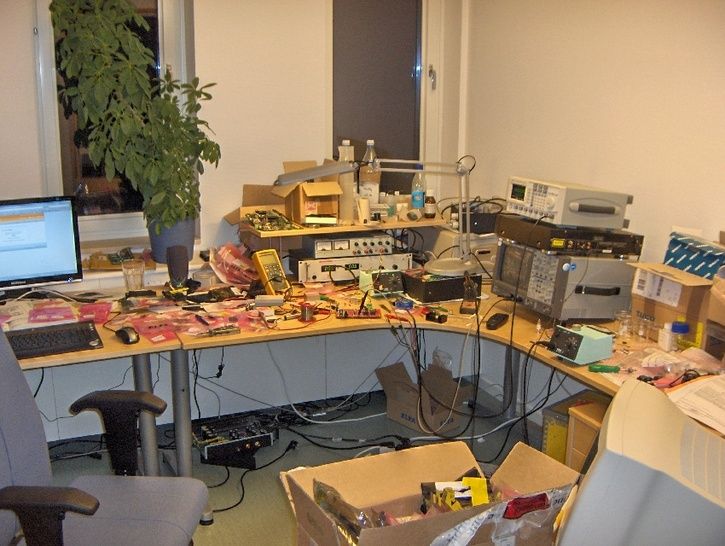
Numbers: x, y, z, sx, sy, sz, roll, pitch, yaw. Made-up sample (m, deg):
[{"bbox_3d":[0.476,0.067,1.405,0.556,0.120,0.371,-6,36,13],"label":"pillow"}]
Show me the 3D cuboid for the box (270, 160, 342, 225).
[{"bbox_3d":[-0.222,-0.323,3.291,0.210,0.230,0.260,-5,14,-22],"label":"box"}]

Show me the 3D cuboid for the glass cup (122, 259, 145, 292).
[{"bbox_3d":[-0.827,0.010,2.947,0.085,0.118,0.085,-5,14,-22],"label":"glass cup"}]

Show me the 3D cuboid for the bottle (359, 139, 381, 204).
[{"bbox_3d":[0.034,-0.381,3.361,0.088,0.325,0.088,0,13,1],"label":"bottle"}]

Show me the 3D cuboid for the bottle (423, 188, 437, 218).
[{"bbox_3d":[0.290,-0.292,3.452,0.045,0.116,0.045,1,13,5],"label":"bottle"}]

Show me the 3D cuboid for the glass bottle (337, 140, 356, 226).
[{"bbox_3d":[-0.061,-0.361,3.254,0.064,0.331,0.068,0,13,-1],"label":"glass bottle"}]

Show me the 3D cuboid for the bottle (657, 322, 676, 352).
[{"bbox_3d":[0.921,0.190,2.456,0.053,0.084,0.050,5,13,21],"label":"bottle"}]

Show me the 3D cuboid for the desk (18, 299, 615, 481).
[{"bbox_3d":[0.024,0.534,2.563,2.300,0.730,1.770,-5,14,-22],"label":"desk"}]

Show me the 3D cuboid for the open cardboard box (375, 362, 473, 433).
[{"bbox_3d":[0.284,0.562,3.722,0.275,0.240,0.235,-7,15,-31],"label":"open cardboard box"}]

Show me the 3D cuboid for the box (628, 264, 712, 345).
[{"bbox_3d":[0.916,0.100,2.390,0.145,0.200,0.195,-5,14,-22],"label":"box"}]

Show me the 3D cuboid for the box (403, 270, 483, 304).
[{"bbox_3d":[0.281,0.036,2.931,0.230,0.082,0.195,-5,14,-22],"label":"box"}]

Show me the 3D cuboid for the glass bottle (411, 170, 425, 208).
[{"bbox_3d":[0.243,-0.357,3.504,0.061,0.219,0.061,1,13,4],"label":"glass bottle"}]

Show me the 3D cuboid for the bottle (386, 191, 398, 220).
[{"bbox_3d":[0.128,-0.281,3.390,0.050,0.108,0.050,-5,14,-22],"label":"bottle"}]

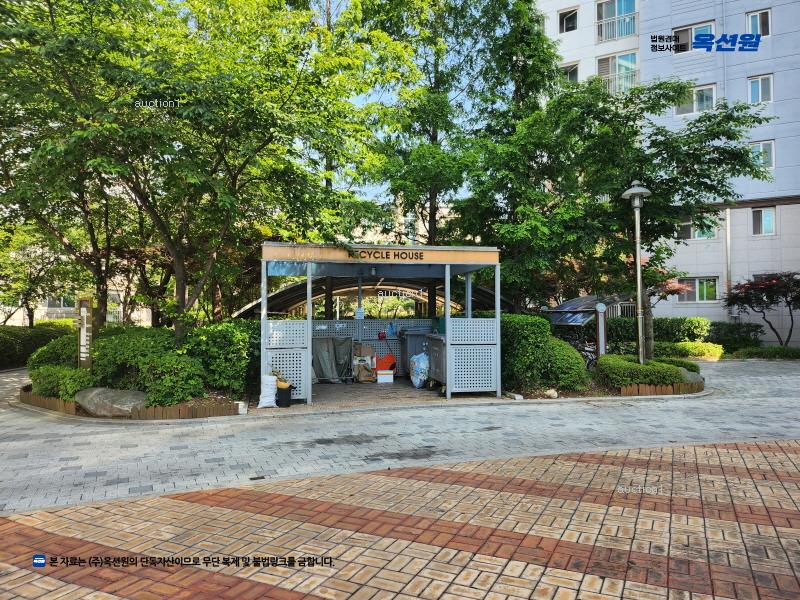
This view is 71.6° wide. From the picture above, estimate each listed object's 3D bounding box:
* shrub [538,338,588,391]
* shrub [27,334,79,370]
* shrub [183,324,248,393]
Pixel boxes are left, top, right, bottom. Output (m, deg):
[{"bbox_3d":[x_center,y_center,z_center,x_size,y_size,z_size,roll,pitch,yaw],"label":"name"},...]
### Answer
[{"bbox_3d":[3.345,1.317,11.350,1.000,0.980,0.950,-1,-2,16],"label":"shrub"},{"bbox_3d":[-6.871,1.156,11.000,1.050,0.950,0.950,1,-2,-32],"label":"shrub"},{"bbox_3d":[-3.455,1.093,10.500,1.150,1.320,1.000,0,-2,-12],"label":"shrub"}]

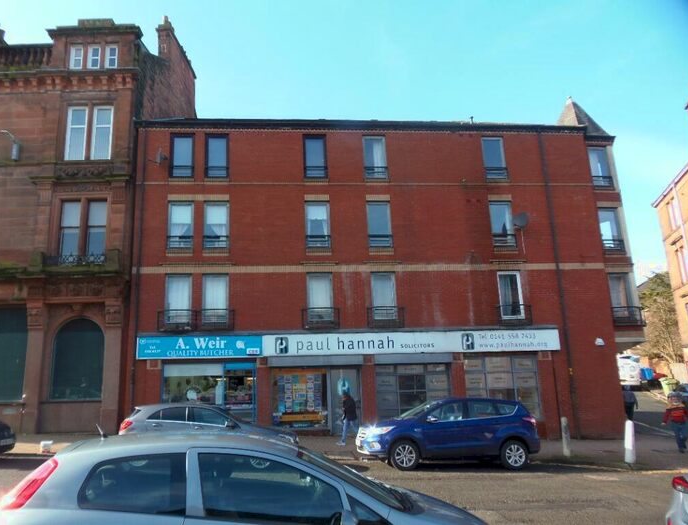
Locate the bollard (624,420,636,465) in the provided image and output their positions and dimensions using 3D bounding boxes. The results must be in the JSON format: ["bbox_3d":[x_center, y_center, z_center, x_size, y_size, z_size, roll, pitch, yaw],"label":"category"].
[{"bbox_3d":[7.671,4.833,13.148,0.280,1.110,0.280,4,-12,-4],"label":"bollard"}]

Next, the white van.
[{"bbox_3d":[20.208,8.019,35.862,2.000,2.500,5.200,-6,-12,21],"label":"white van"}]

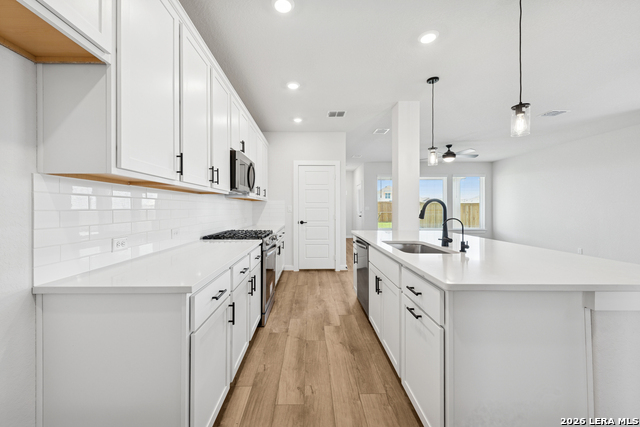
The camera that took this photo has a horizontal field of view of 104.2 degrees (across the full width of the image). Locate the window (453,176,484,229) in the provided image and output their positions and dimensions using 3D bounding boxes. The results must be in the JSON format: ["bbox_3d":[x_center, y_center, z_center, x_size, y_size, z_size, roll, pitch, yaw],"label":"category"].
[{"bbox_3d":[4.969,-0.360,8.300,1.030,1.740,0.120,0,1,-2],"label":"window"}]

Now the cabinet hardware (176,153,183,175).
[{"bbox_3d":[-0.857,-0.300,1.519,0.035,0.136,0.013,0,1,-2],"label":"cabinet hardware"}]

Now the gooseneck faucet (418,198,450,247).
[{"bbox_3d":[0.977,0.079,2.095,0.270,0.395,0.080,0,1,-2],"label":"gooseneck faucet"}]

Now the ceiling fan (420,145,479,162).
[{"bbox_3d":[3.043,-1.405,5.850,1.330,0.415,1.330,0,1,-2],"label":"ceiling fan"}]

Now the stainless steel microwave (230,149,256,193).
[{"bbox_3d":[-1.051,-0.446,2.935,0.410,0.415,0.757,0,1,-2],"label":"stainless steel microwave"}]

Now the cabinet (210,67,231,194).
[{"bbox_3d":[-1.062,-0.716,2.305,0.330,1.040,0.460,0,1,-2],"label":"cabinet"}]

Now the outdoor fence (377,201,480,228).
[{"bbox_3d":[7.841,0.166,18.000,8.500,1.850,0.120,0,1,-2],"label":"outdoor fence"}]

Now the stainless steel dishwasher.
[{"bbox_3d":[0.771,0.707,2.830,0.610,0.800,0.600,0,1,-2],"label":"stainless steel dishwasher"}]

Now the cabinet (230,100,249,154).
[{"bbox_3d":[-1.089,-0.961,2.935,0.330,0.600,0.760,0,1,-2],"label":"cabinet"}]

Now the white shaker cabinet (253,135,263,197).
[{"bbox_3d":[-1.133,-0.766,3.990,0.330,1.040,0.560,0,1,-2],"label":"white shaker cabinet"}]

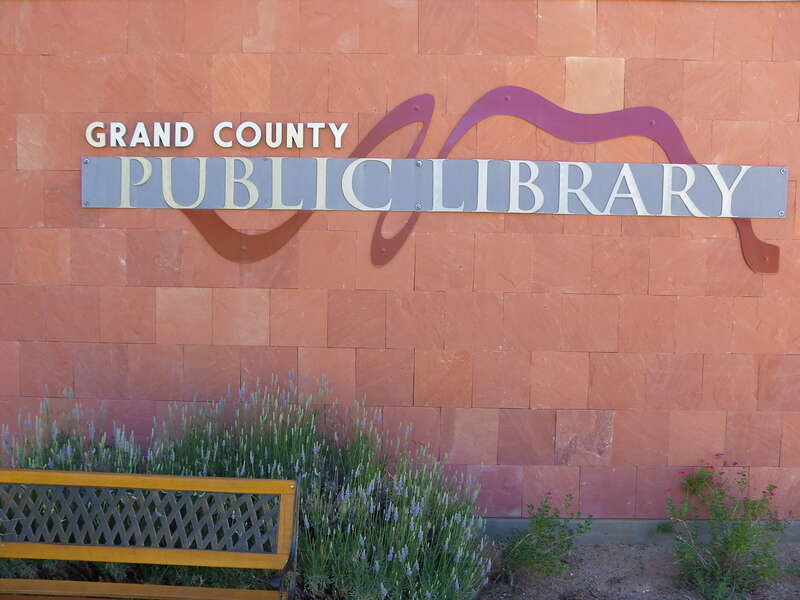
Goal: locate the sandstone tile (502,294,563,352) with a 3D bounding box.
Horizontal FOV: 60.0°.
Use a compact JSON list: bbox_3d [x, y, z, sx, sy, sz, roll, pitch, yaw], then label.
[{"bbox_3d":[0.696,0.117,3.645,0.305,0.305,0.025,1,4,1],"label":"sandstone tile"}]

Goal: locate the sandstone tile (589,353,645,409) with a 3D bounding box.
[{"bbox_3d":[1.141,0.428,3.667,0.305,0.305,0.030,1,4,1],"label":"sandstone tile"}]

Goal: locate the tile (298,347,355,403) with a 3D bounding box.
[{"bbox_3d":[-0.390,0.399,3.692,0.305,0.305,0.030,1,4,1],"label":"tile"}]

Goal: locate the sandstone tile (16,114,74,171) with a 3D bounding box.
[{"bbox_3d":[-1.849,-0.823,3.631,0.304,0.304,0.030,1,4,1],"label":"sandstone tile"}]

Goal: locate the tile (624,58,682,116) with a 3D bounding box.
[{"bbox_3d":[1.301,-1.083,3.559,0.305,0.305,0.025,1,4,1],"label":"tile"}]

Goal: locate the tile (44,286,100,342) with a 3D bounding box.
[{"bbox_3d":[-1.738,0.076,3.694,0.304,0.304,0.030,1,4,1],"label":"tile"}]

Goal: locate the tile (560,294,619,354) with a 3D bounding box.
[{"bbox_3d":[0.993,0.122,3.650,0.305,0.305,0.030,1,4,1],"label":"tile"}]

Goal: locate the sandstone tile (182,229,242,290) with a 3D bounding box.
[{"bbox_3d":[-0.993,-0.218,3.663,0.305,0.305,0.030,1,4,1],"label":"sandstone tile"}]

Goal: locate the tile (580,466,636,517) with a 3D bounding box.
[{"bbox_3d":[1.107,1.019,3.694,0.305,0.294,0.025,1,4,1],"label":"tile"}]

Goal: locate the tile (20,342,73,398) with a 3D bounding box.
[{"bbox_3d":[-1.877,0.369,3.704,0.305,0.305,0.025,1,4,1],"label":"tile"}]

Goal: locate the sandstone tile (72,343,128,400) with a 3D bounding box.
[{"bbox_3d":[-1.604,0.382,3.728,0.305,0.305,0.030,1,4,1],"label":"sandstone tile"}]

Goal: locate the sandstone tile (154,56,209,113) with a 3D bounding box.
[{"bbox_3d":[-1.137,-1.128,3.624,0.305,0.305,0.030,1,4,1],"label":"sandstone tile"}]

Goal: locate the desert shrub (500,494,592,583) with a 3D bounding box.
[{"bbox_3d":[0.727,1.163,3.458,0.468,0.413,0.420,1,4,1],"label":"desert shrub"}]

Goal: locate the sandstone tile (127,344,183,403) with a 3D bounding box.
[{"bbox_3d":[-1.303,0.388,3.708,0.305,0.305,0.030,1,4,1],"label":"sandstone tile"}]

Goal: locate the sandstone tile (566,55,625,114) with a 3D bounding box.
[{"bbox_3d":[1.010,-1.097,3.604,0.305,0.305,0.030,1,3,0],"label":"sandstone tile"}]

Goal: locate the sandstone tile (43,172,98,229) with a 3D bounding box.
[{"bbox_3d":[-1.743,-0.526,3.672,0.305,0.305,0.030,1,4,1],"label":"sandstone tile"}]

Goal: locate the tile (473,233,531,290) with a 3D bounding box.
[{"bbox_3d":[0.542,-0.195,3.659,0.305,0.305,0.030,1,3,0],"label":"tile"}]

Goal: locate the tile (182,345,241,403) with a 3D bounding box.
[{"bbox_3d":[-0.996,0.389,3.690,0.305,0.305,0.025,1,4,1],"label":"tile"}]

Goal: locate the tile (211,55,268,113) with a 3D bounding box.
[{"bbox_3d":[-0.829,-1.129,3.619,0.305,0.305,0.030,1,3,0],"label":"tile"}]

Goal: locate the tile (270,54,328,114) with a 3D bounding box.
[{"bbox_3d":[-0.521,-1.125,3.616,0.305,0.305,0.030,1,3,0],"label":"tile"}]

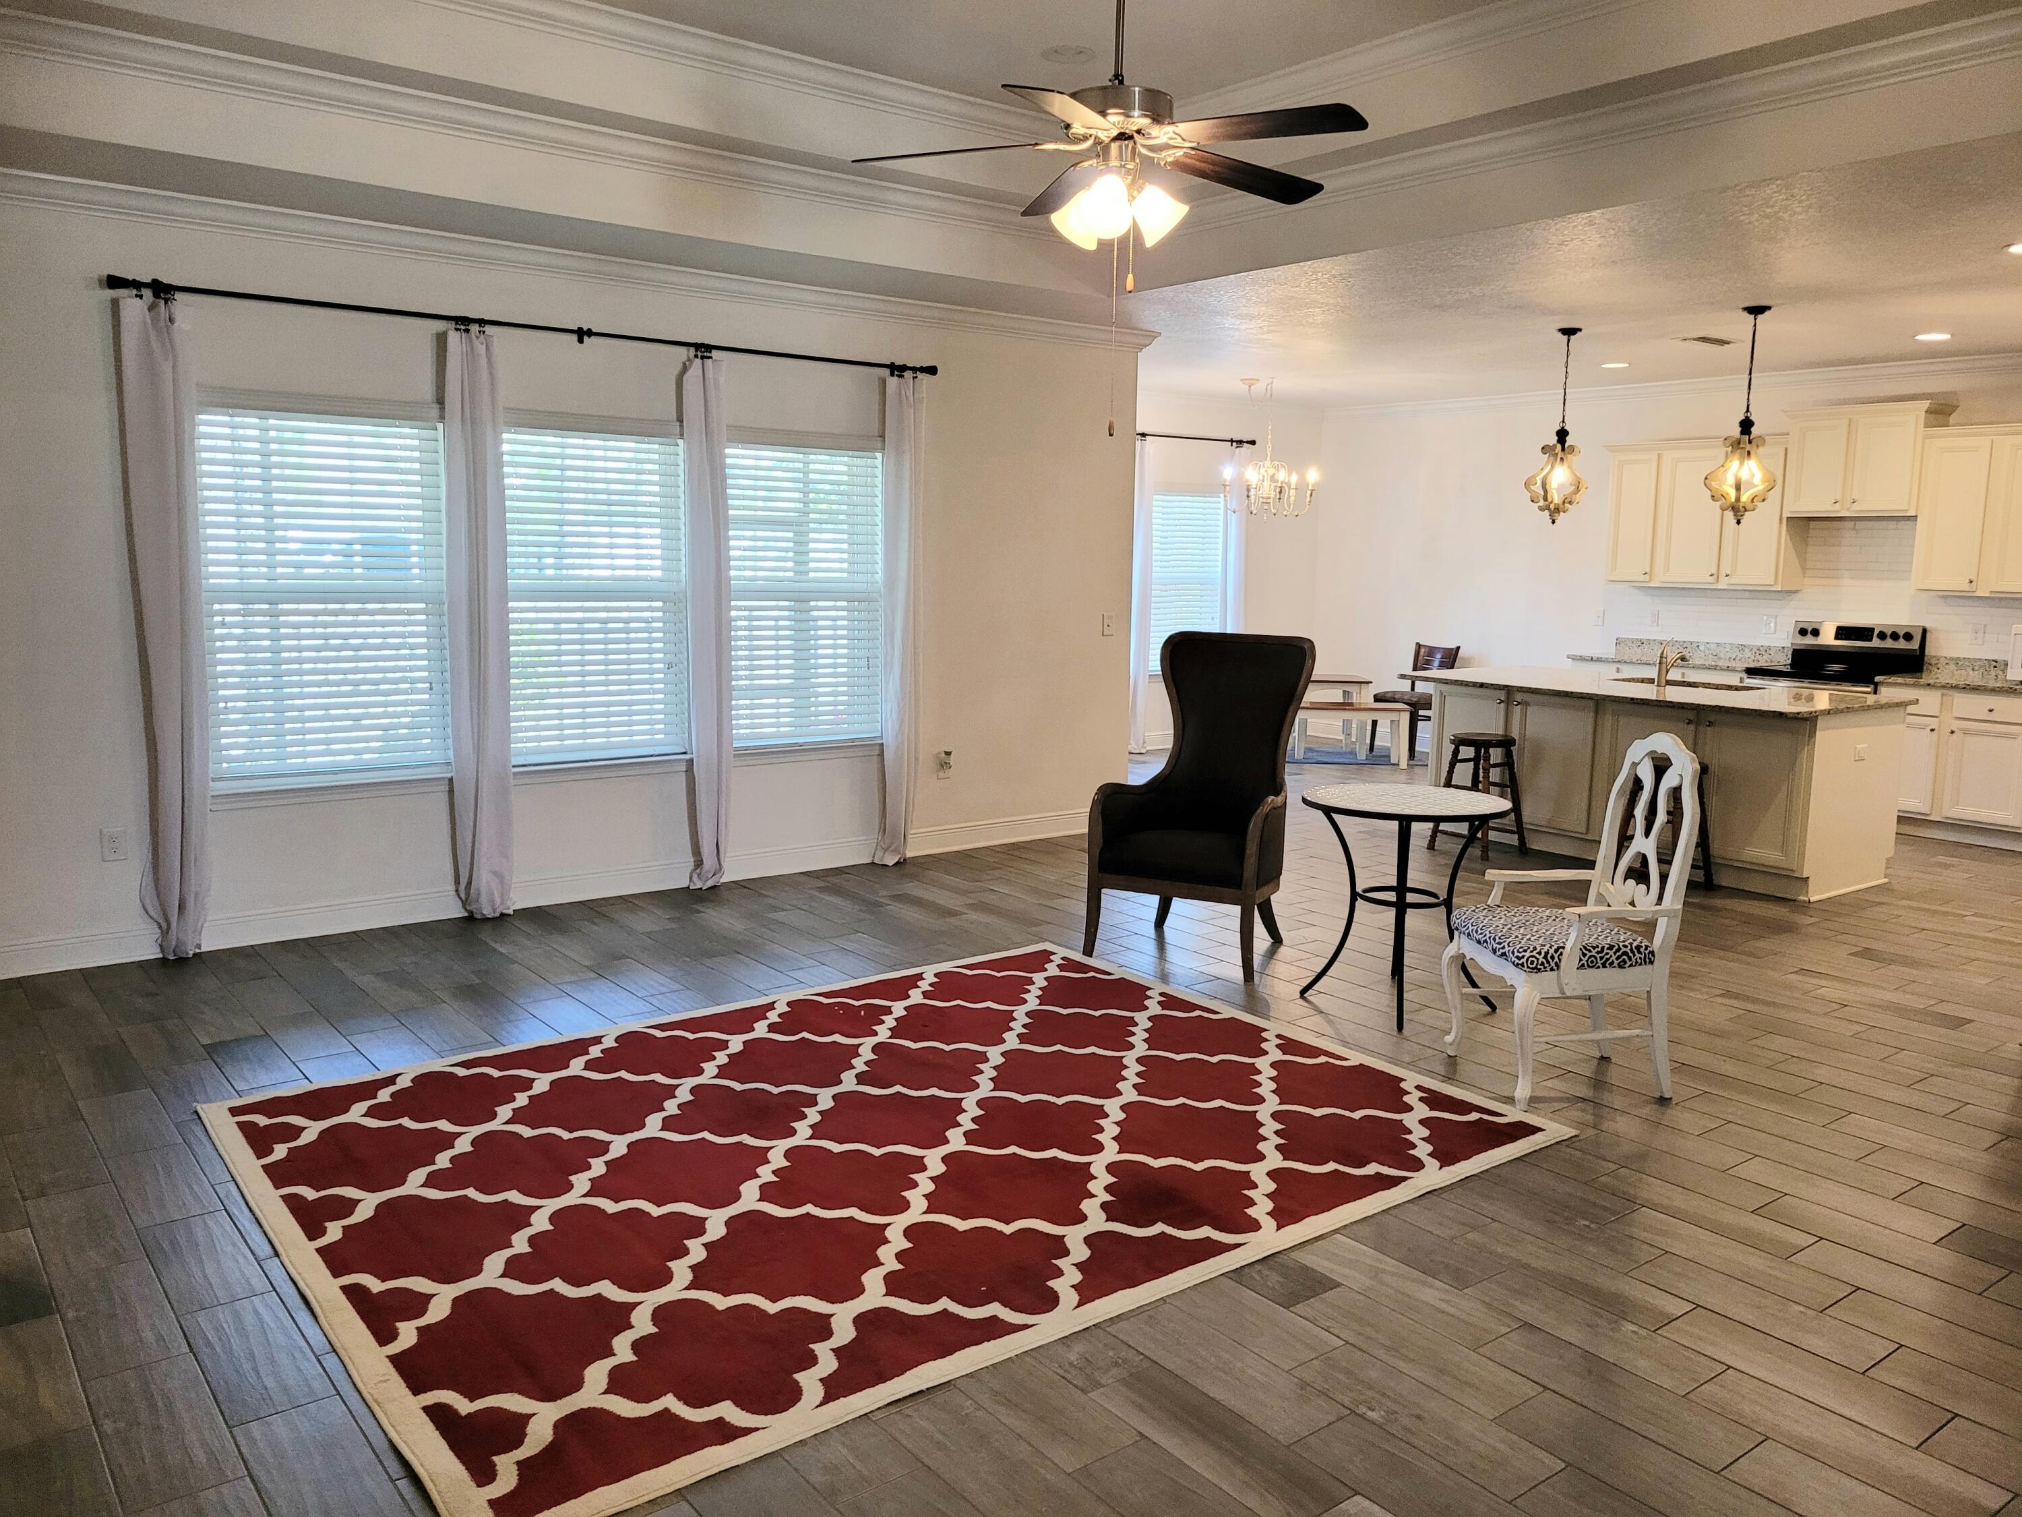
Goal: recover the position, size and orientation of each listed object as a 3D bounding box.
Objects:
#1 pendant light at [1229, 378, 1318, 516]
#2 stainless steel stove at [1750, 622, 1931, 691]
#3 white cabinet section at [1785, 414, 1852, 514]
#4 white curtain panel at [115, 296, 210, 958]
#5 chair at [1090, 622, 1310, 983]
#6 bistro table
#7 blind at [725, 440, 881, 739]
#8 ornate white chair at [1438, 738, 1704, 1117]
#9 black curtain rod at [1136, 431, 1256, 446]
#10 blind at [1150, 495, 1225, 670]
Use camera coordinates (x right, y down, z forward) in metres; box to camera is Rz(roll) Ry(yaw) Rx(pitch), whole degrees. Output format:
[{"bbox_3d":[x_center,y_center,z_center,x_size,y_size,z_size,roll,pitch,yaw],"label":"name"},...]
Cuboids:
[{"bbox_3d":[1.760,-2.096,10.324,0.610,0.950,0.610,1,7,0],"label":"pendant light"},{"bbox_3d":[5.014,-0.218,9.324,0.700,1.205,0.760,-5,10,-38],"label":"stainless steel stove"},{"bbox_3d":[5.191,-1.839,9.566,0.335,0.636,0.399,-5,10,-38],"label":"white cabinet section"},{"bbox_3d":[-2.989,-0.427,5.395,0.265,2.325,0.130,-5,10,-38],"label":"white curtain panel"},{"bbox_3d":[0.754,0.155,5.964,0.710,1.225,0.710,5,8,28],"label":"chair"},{"bbox_3d":[1.355,0.501,5.249,0.700,0.714,0.700,1,8,0],"label":"bistro table"},{"bbox_3d":[-0.989,-0.774,7.301,0.870,1.425,0.060,-5,9,-38],"label":"blind"},{"bbox_3d":[1.677,0.446,4.517,0.600,1.045,0.540,0,7,-7],"label":"ornate white chair"},{"bbox_3d":[1.423,-2.499,11.898,1.430,0.055,0.070,-5,9,-38],"label":"black curtain rod"},{"bbox_3d":[1.382,-1.399,12.084,0.880,1.430,0.100,-5,10,-38],"label":"blind"}]

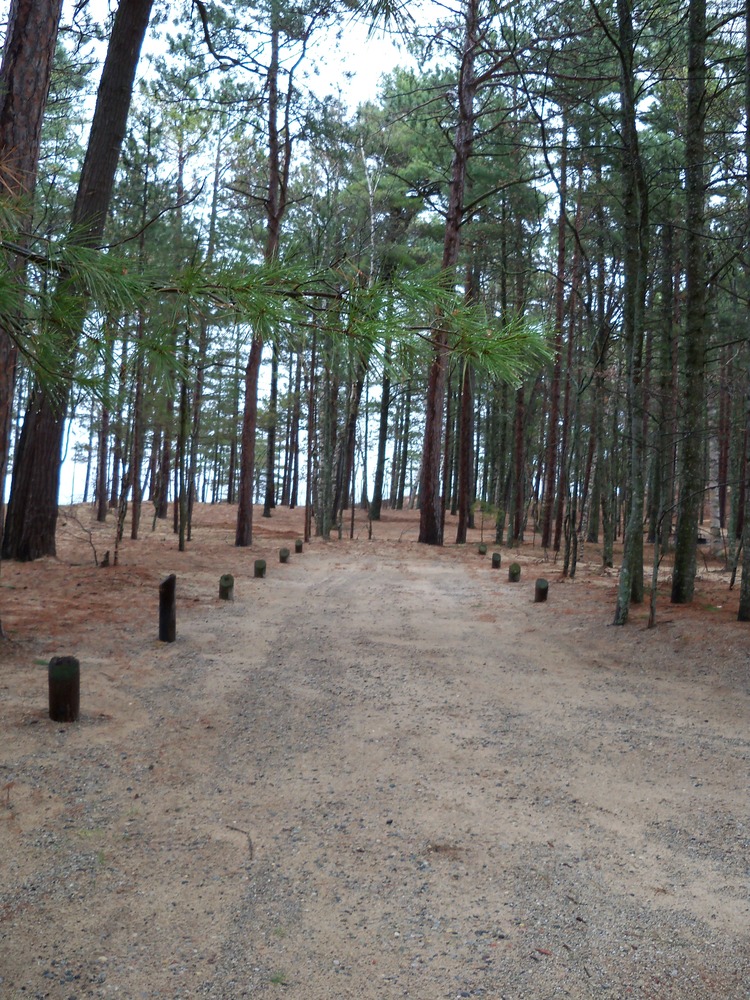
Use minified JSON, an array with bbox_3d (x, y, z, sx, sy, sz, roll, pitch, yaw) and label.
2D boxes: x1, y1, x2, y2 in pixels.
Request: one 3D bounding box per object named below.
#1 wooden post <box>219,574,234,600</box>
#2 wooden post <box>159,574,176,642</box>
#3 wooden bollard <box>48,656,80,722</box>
[{"bbox_3d":[-2.196,1.295,15.000,0.210,0.360,0.210,0,0,0],"label":"wooden post"},{"bbox_3d":[-2.180,1.133,10.650,0.170,0.710,0.170,0,0,-17],"label":"wooden post"},{"bbox_3d":[-2.133,1.293,6.950,0.210,0.412,0.210,0,0,0],"label":"wooden bollard"}]

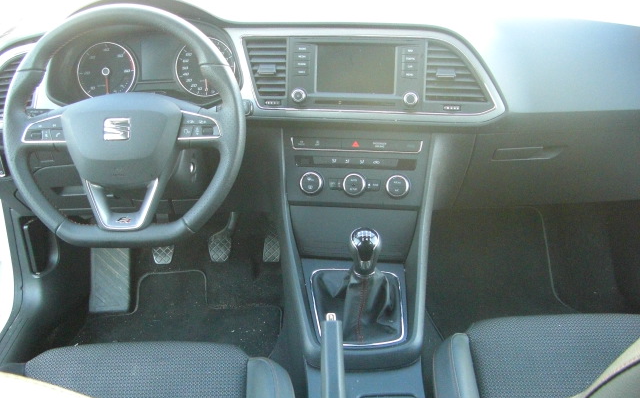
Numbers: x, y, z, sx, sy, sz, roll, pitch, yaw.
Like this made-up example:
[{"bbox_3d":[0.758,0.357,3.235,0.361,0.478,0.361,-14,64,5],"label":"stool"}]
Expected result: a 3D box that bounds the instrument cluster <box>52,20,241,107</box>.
[{"bbox_3d":[-0.312,-0.240,1.255,0.338,0.143,0.090,-2,3,0],"label":"instrument cluster"}]

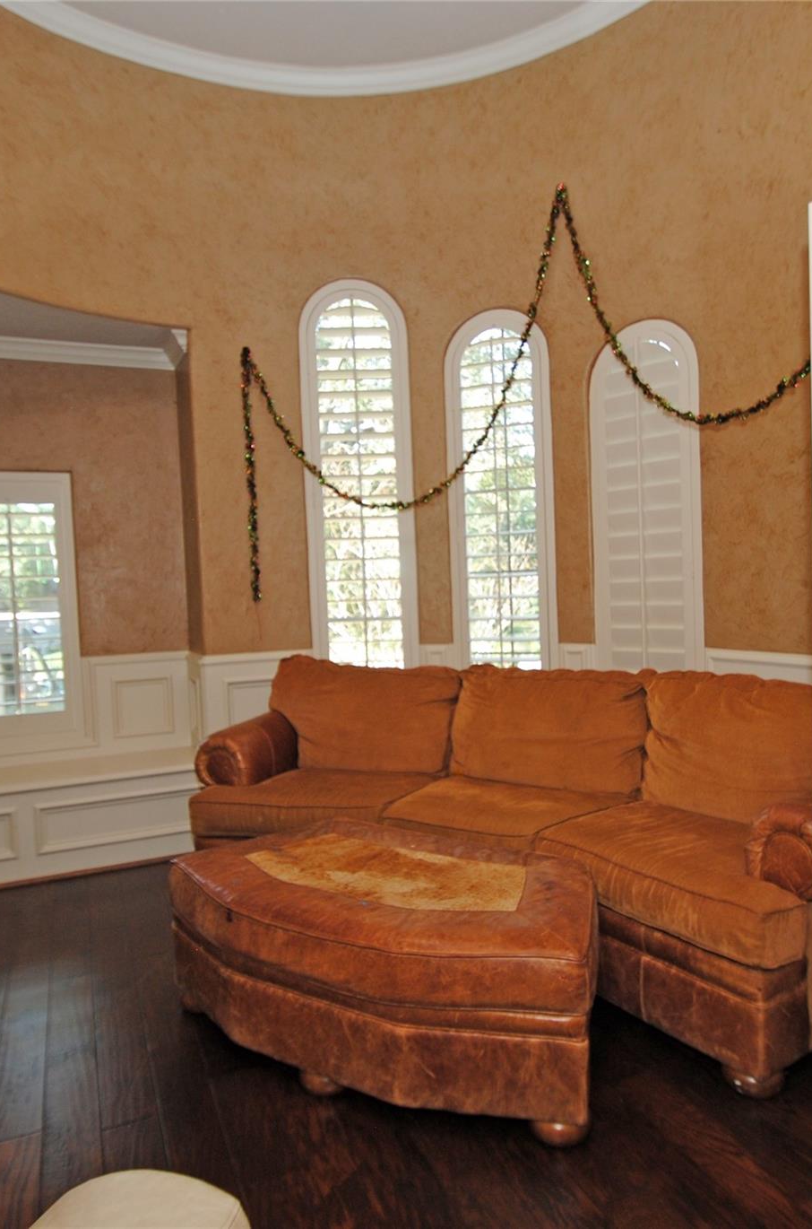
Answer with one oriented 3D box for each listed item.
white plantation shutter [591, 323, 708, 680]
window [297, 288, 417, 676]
[{"bbox_3d":[1.093,-0.411,3.490,0.100,1.780,0.555,-4,3,-44],"label":"white plantation shutter"},{"bbox_3d":[-0.242,-0.614,4.050,0.570,2.240,0.100,-2,2,-2],"label":"window"}]

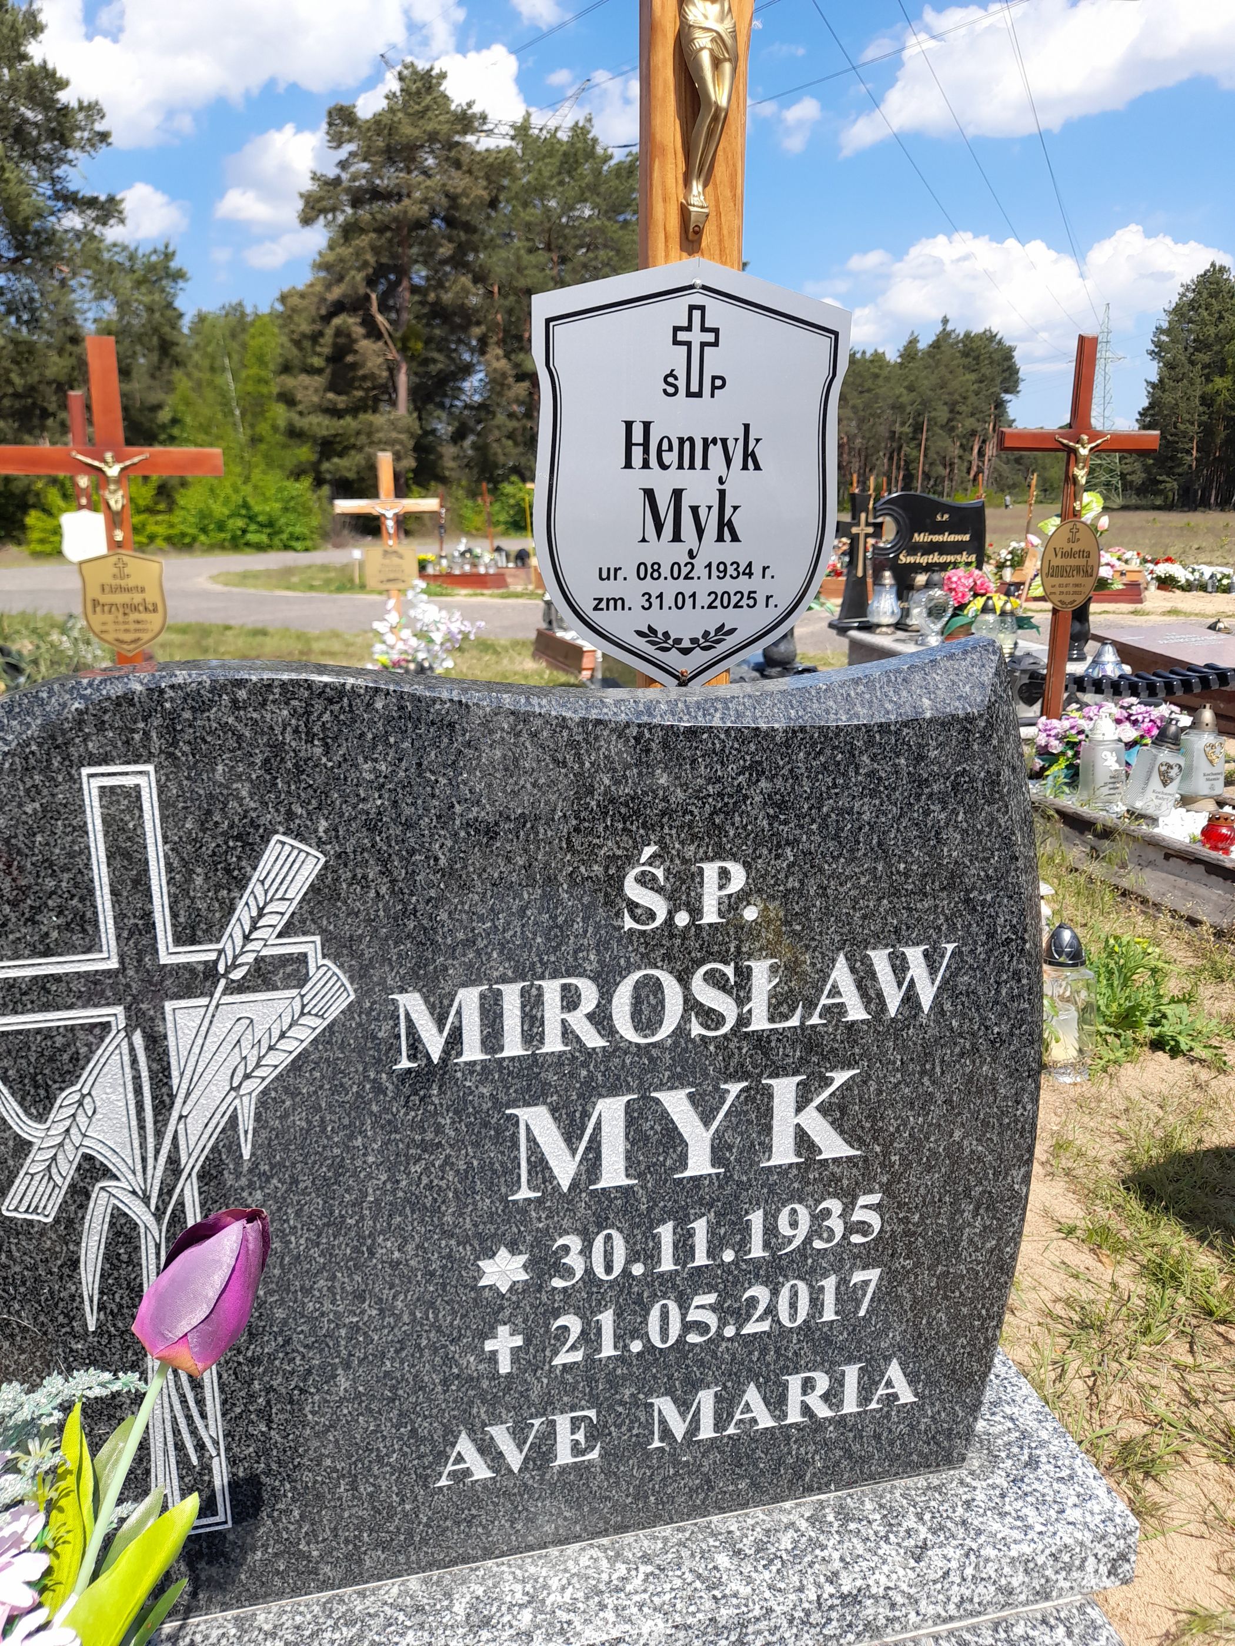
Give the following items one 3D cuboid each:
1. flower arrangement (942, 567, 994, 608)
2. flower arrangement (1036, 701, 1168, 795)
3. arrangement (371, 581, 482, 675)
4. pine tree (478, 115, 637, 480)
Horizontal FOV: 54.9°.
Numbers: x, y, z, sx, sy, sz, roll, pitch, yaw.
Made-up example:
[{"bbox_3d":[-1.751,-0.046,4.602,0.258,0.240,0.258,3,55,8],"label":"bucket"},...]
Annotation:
[{"bbox_3d":[1.665,-1.109,5.650,0.230,0.200,0.210,-4,16,-14],"label":"flower arrangement"},{"bbox_3d":[1.634,-0.251,3.970,0.420,0.300,0.320,-4,16,-14],"label":"flower arrangement"},{"bbox_3d":[-0.883,-0.883,5.500,0.480,0.480,0.420,-4,16,-14],"label":"arrangement"},{"bbox_3d":[-1.925,-16.171,39.116,5.000,12.700,5.000,0,15,0],"label":"pine tree"}]

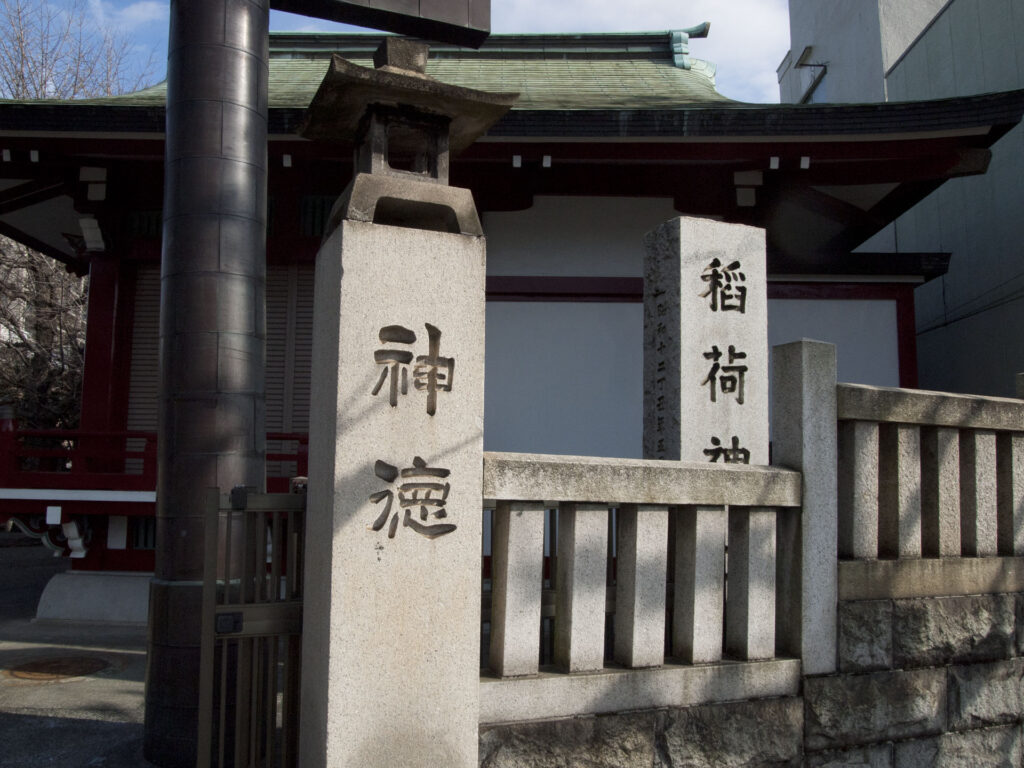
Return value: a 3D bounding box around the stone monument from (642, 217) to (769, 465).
[{"bbox_3d":[0.888,0.539,3.753,0.466,2.509,0.308,3,-6,-23],"label":"stone monument"}]

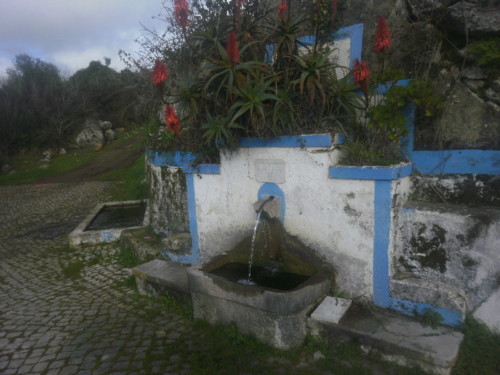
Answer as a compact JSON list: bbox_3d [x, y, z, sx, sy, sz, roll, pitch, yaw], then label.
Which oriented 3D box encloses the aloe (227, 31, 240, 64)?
[{"bbox_3d":[-0.171,-1.454,3.900,0.138,0.328,0.138,-2,6,0],"label":"aloe"}]

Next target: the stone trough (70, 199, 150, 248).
[{"bbox_3d":[-2.832,0.666,7.930,1.230,0.232,3.534,-3,6,-16],"label":"stone trough"}]

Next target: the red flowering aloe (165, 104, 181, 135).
[{"bbox_3d":[-0.846,-0.732,4.100,0.157,0.325,0.157,-2,6,0],"label":"red flowering aloe"}]

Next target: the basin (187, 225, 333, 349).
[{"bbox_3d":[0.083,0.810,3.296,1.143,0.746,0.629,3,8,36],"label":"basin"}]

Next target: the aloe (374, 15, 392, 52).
[{"bbox_3d":[1.173,-1.345,3.300,0.150,0.294,0.150,-2,6,0],"label":"aloe"}]

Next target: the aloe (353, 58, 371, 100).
[{"bbox_3d":[0.921,-0.892,3.100,0.134,0.322,0.134,-2,6,0],"label":"aloe"}]

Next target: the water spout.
[{"bbox_3d":[0.141,0.197,3.416,0.174,0.194,0.252,3,8,36],"label":"water spout"}]

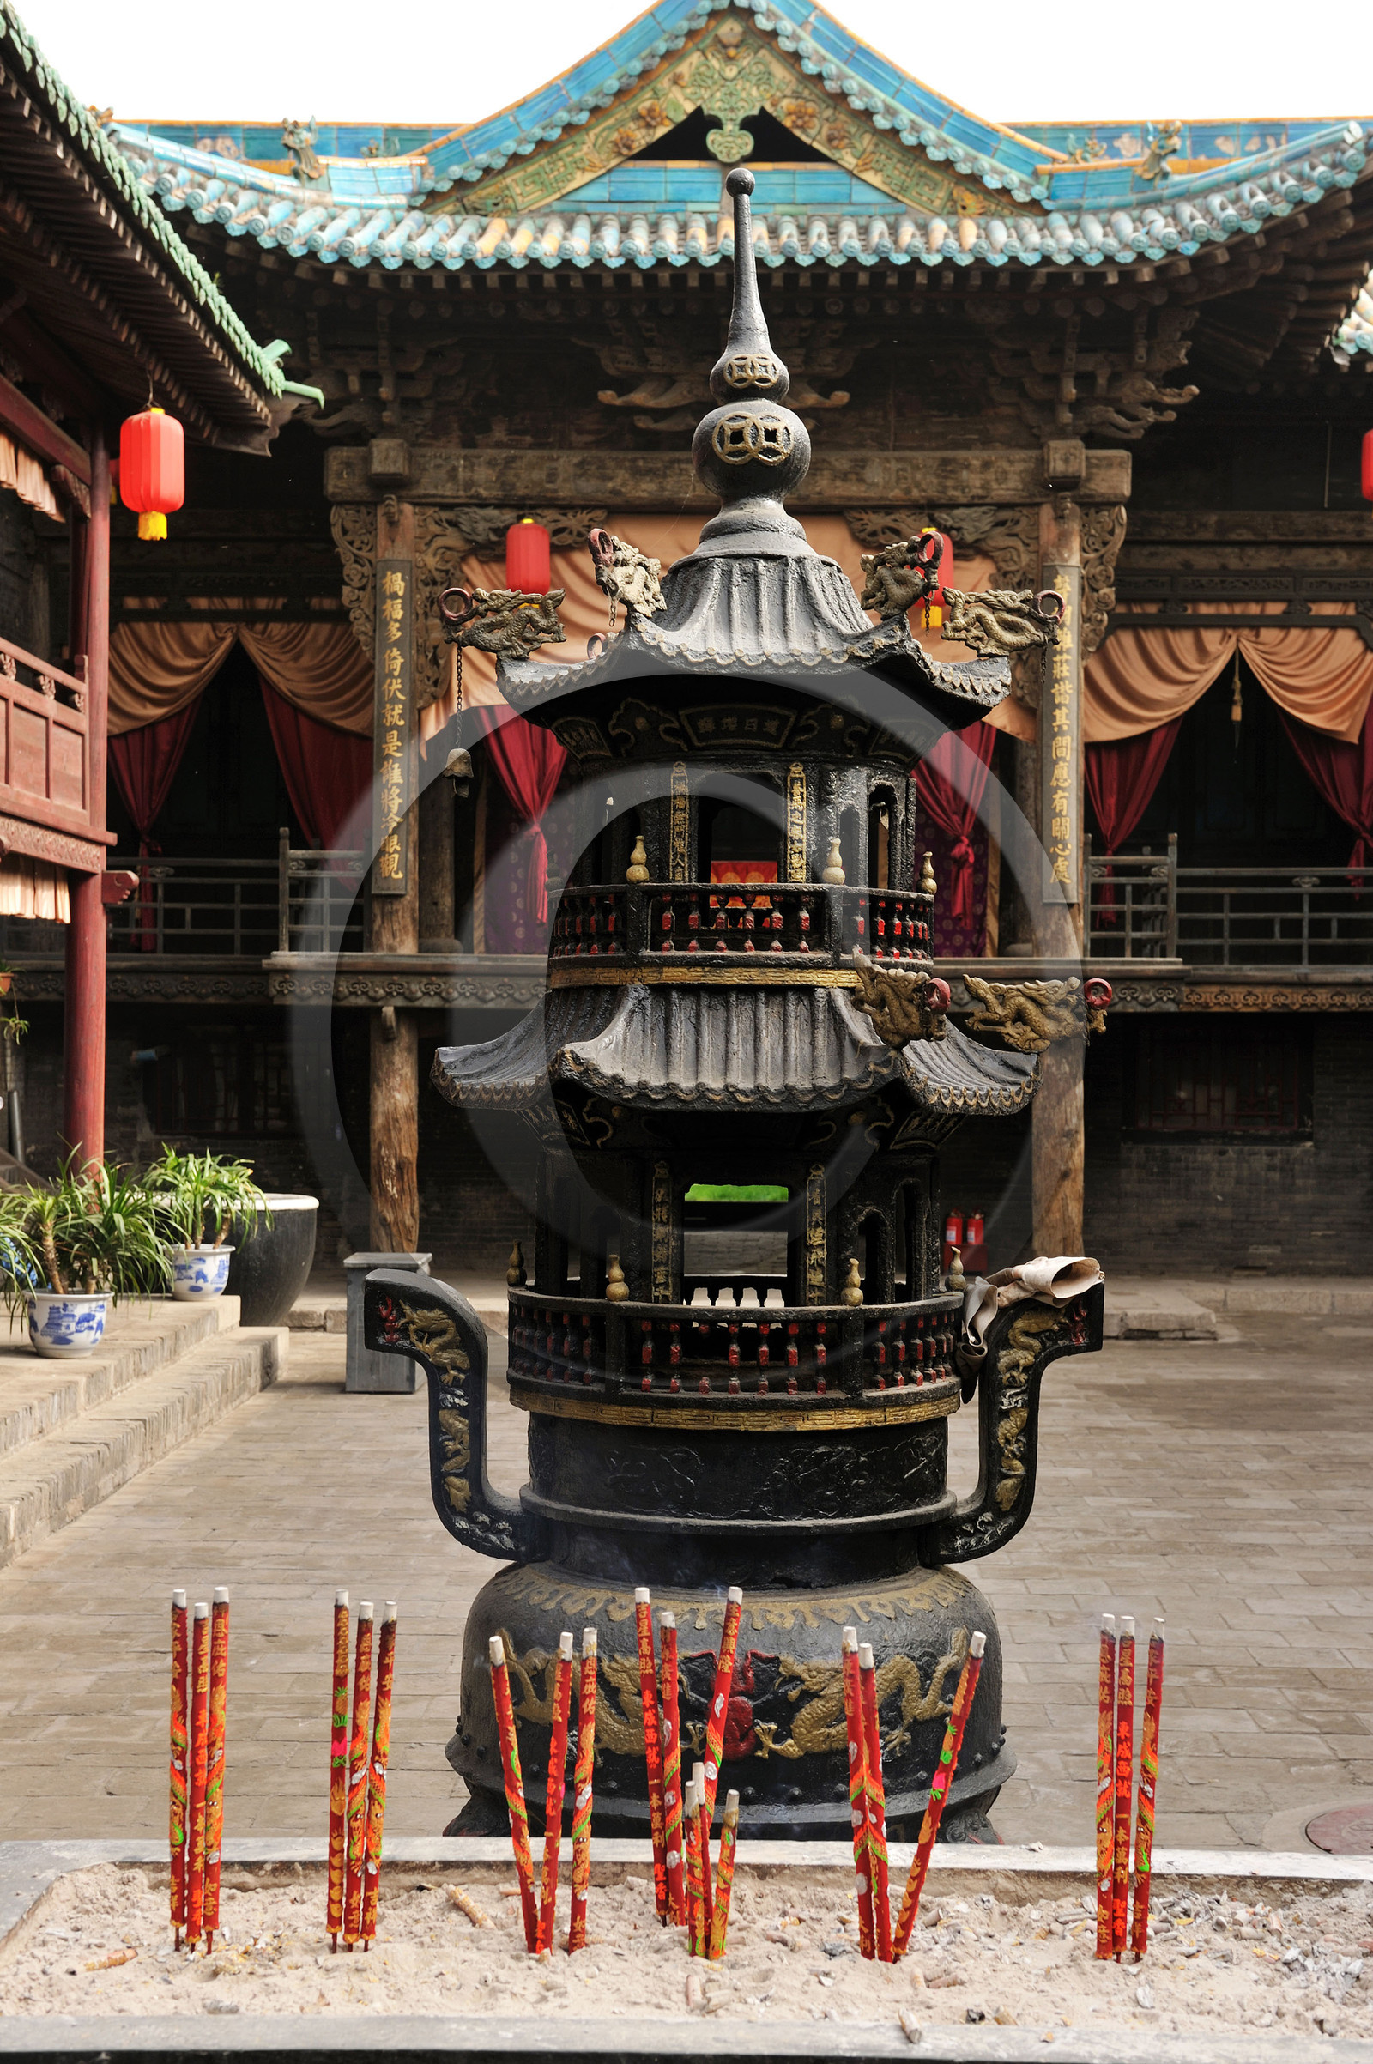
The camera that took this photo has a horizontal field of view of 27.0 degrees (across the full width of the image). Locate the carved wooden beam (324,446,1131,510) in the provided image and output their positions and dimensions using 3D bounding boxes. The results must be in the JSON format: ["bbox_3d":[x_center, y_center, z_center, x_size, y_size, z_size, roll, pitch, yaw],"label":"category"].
[{"bbox_3d":[0.253,-3.490,18.000,5.070,0.330,0.340,0,0,1],"label":"carved wooden beam"}]

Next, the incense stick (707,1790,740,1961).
[{"bbox_3d":[0.041,0.874,2.967,0.015,0.174,0.015,5,0,1],"label":"incense stick"}]

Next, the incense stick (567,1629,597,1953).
[{"bbox_3d":[-0.107,0.791,2.979,0.015,0.339,0.015,3,0,1],"label":"incense stick"}]

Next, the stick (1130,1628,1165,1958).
[{"bbox_3d":[0.441,0.722,2.730,0.014,0.325,0.014,3,0,0],"label":"stick"}]

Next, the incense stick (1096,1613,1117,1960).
[{"bbox_3d":[0.401,0.719,2.730,0.014,0.330,0.014,0,0,0],"label":"incense stick"}]

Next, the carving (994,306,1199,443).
[{"bbox_3d":[2.944,-4.731,20.600,1.451,0.971,0.600,0,0,1],"label":"carving"}]

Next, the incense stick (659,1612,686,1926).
[{"bbox_3d":[-0.013,0.817,3.150,0.017,0.360,0.017,-2,0,0],"label":"incense stick"}]

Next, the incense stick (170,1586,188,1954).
[{"bbox_3d":[-0.488,0.707,2.750,0.014,0.345,0.014,0,0,0],"label":"incense stick"}]

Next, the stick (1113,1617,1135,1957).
[{"bbox_3d":[0.454,0.785,2.980,0.015,0.354,0.015,1,0,1],"label":"stick"}]

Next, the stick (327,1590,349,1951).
[{"bbox_3d":[-0.362,0.770,2.984,0.015,0.376,0.015,1,0,1],"label":"stick"}]

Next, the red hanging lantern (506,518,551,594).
[{"bbox_3d":[-0.976,-2.869,17.700,0.270,0.600,0.270,0,0,1],"label":"red hanging lantern"}]

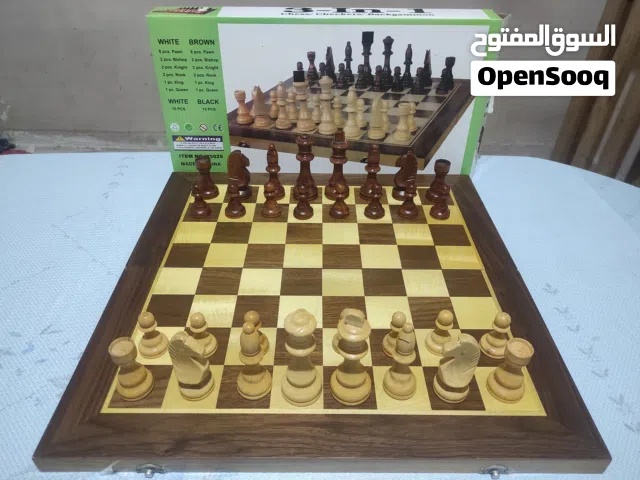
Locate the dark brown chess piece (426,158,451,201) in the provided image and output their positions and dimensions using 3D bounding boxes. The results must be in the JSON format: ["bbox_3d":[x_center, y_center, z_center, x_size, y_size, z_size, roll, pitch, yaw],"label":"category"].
[{"bbox_3d":[0.180,-0.090,0.689,0.036,0.056,0.036,0,38,0],"label":"dark brown chess piece"}]

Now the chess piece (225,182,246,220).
[{"bbox_3d":[-0.120,-0.057,0.649,0.029,0.048,0.029,0,38,0],"label":"chess piece"}]

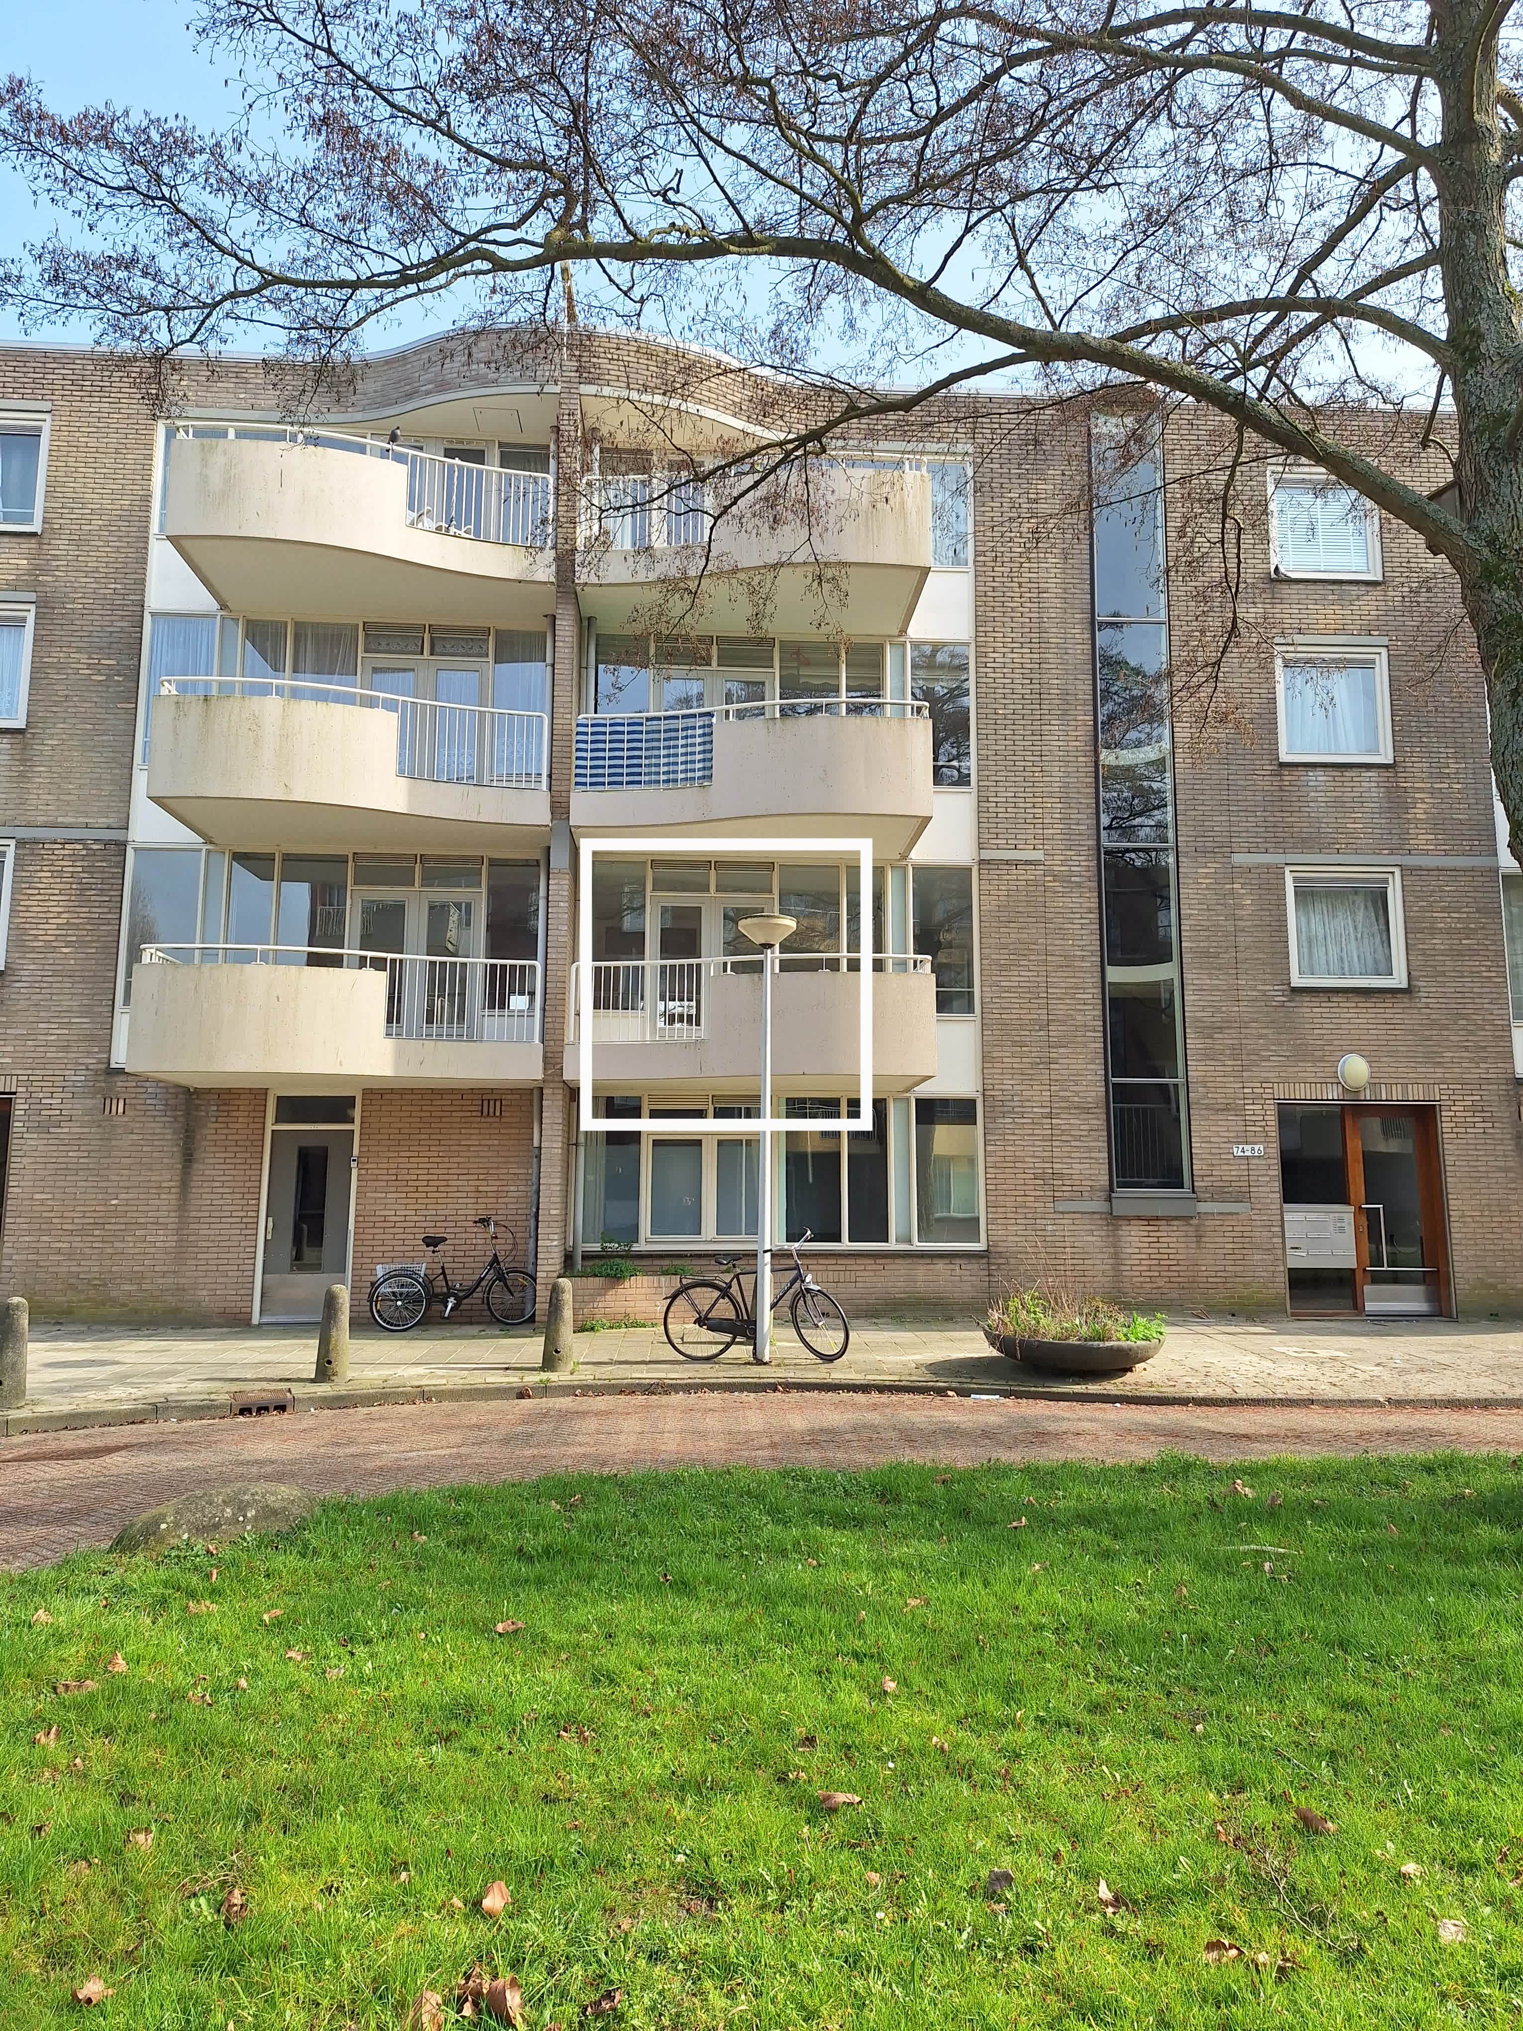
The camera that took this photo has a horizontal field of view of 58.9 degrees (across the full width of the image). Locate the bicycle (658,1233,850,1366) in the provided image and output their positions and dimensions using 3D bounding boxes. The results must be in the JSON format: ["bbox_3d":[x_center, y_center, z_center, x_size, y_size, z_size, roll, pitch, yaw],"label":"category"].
[{"bbox_3d":[-0.048,2.528,12.232,1.684,1.176,0.580,0,-8,2],"label":"bicycle"}]

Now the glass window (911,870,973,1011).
[{"bbox_3d":[2.111,-0.892,15.679,0.708,1.749,0.100,1,-8,-3],"label":"glass window"}]

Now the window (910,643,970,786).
[{"bbox_3d":[2.099,-3.542,15.868,0.717,1.751,0.120,1,-8,-4],"label":"window"}]

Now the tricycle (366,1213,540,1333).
[{"bbox_3d":[-3.209,2.732,14.369,1.780,1.138,0.750,2,-8,-14],"label":"tricycle"}]

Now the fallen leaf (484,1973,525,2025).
[{"bbox_3d":[-0.481,1.841,2.527,0.075,0.050,0.080,2,-9,-10],"label":"fallen leaf"}]

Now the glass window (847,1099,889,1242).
[{"bbox_3d":[1.189,1.715,14.981,0.497,1.637,0.100,1,-8,-3],"label":"glass window"}]

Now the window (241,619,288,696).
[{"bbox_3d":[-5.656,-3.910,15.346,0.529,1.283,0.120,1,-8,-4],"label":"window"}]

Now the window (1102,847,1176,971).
[{"bbox_3d":[4.423,-1.249,15.805,0.854,1.424,0.120,1,-8,-4],"label":"window"}]

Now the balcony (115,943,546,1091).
[{"bbox_3d":[-4.193,0.092,13.953,3.870,1.210,1.850,1,-8,-4],"label":"balcony"}]

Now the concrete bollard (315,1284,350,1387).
[{"bbox_3d":[-3.473,2.582,10.980,0.290,0.774,0.290,1,-8,-3],"label":"concrete bollard"}]

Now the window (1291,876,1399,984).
[{"bbox_3d":[6.919,-1.034,15.992,1.310,1.330,0.100,1,-8,-3],"label":"window"}]

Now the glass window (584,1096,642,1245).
[{"bbox_3d":[-1.623,1.691,14.809,0.632,1.661,0.100,1,-8,-3],"label":"glass window"}]

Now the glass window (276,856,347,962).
[{"bbox_3d":[-5.048,-0.934,15.100,0.791,1.743,0.080,1,-8,-5],"label":"glass window"}]

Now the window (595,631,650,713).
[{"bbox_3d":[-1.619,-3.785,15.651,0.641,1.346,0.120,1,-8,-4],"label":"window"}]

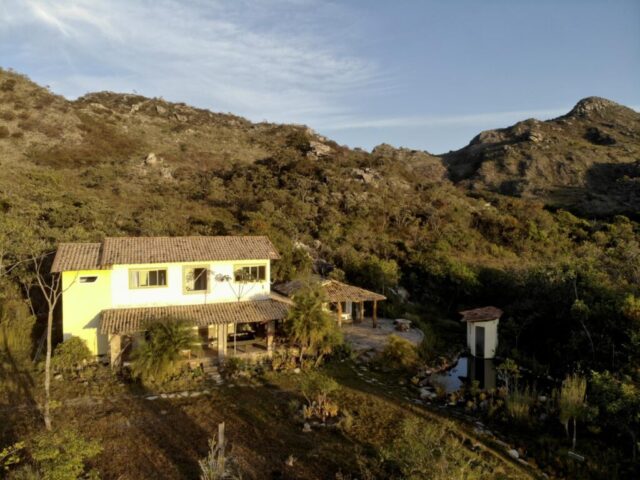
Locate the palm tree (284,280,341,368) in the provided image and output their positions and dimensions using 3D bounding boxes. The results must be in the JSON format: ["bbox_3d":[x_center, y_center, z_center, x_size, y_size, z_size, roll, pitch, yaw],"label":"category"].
[{"bbox_3d":[-0.418,5.428,28.500,3.614,5.483,3.600,0,2,-1],"label":"palm tree"}]

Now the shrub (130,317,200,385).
[{"bbox_3d":[-9.019,6.450,25.900,3.964,3.850,3.700,-1,2,-19],"label":"shrub"}]

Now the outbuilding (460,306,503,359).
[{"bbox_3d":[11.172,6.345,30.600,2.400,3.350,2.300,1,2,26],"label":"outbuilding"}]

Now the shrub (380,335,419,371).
[{"bbox_3d":[4.981,7.049,27.800,2.309,2.188,2.200,0,2,10],"label":"shrub"}]

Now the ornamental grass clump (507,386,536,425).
[{"bbox_3d":[9.719,7.982,21.400,1.350,1.620,1.350,1,2,25],"label":"ornamental grass clump"}]

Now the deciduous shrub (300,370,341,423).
[{"bbox_3d":[0.024,7.654,21.700,1.898,2.467,1.900,0,2,0],"label":"deciduous shrub"}]

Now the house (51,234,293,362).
[{"bbox_3d":[-10.386,3.776,31.610,14.250,7.900,8.800,-1,2,-22],"label":"house"}]

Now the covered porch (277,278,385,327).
[{"bbox_3d":[0.603,5.509,40.741,7.000,4.000,9.400,-1,2,-22],"label":"covered porch"}]

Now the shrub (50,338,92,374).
[{"bbox_3d":[-14.674,6.761,26.200,2.406,2.062,2.200,-1,2,-29],"label":"shrub"}]

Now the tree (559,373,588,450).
[{"bbox_3d":[10.798,7.305,18.900,1.240,3.223,1.300,1,2,30],"label":"tree"}]

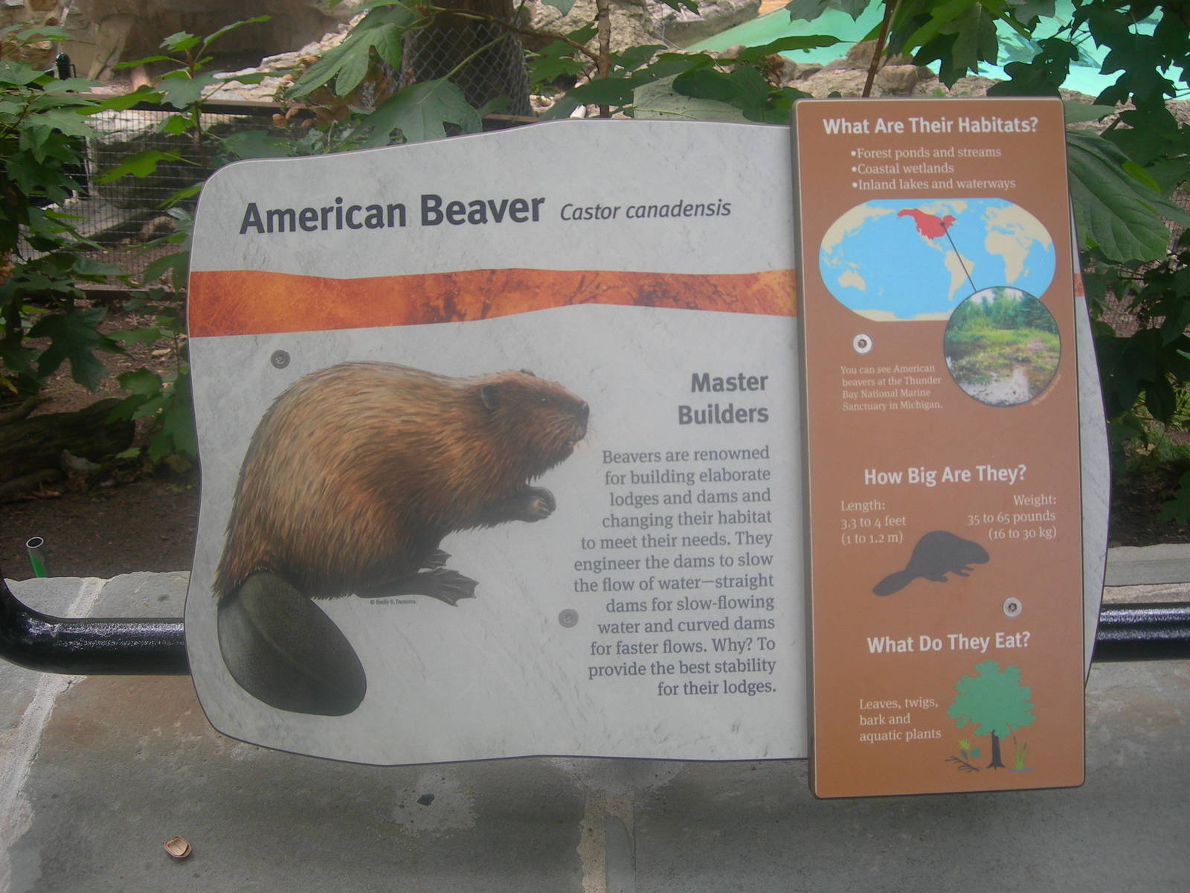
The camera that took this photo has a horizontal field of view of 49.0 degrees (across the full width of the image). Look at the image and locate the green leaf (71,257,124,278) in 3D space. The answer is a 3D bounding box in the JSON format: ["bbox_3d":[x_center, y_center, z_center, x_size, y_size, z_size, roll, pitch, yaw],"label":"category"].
[{"bbox_3d":[-0.743,-0.267,1.950,0.079,0.020,0.070,0,21,0],"label":"green leaf"}]

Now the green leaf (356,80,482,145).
[{"bbox_3d":[-0.217,-0.397,1.600,0.156,0.100,0.090,0,21,0],"label":"green leaf"}]

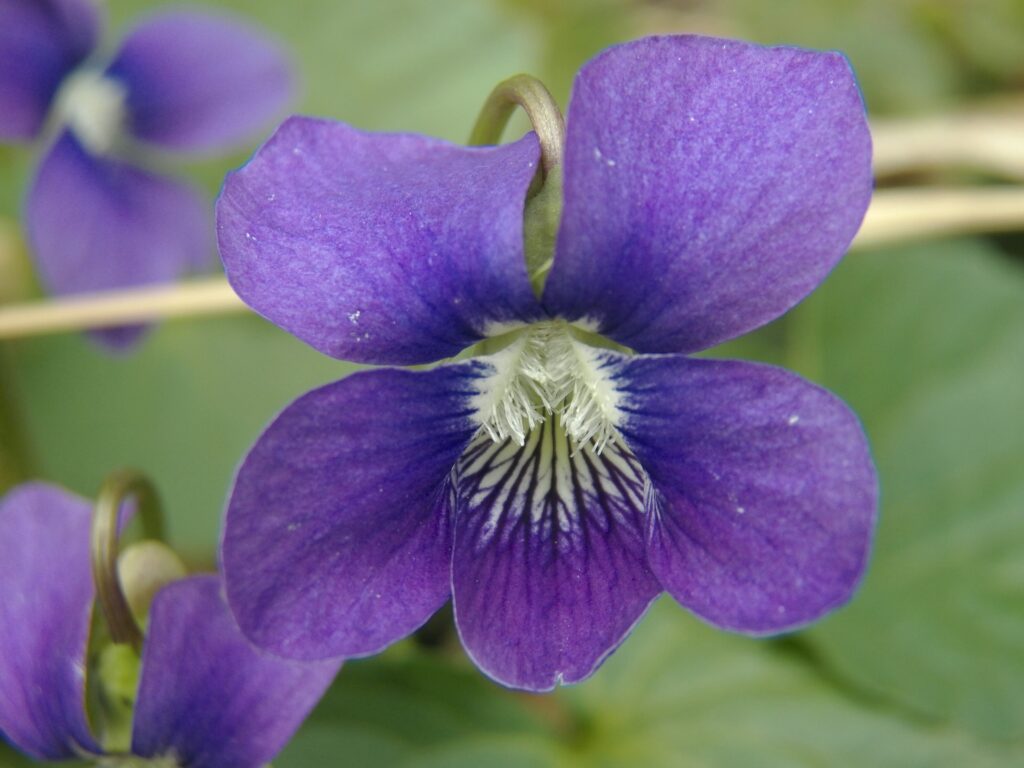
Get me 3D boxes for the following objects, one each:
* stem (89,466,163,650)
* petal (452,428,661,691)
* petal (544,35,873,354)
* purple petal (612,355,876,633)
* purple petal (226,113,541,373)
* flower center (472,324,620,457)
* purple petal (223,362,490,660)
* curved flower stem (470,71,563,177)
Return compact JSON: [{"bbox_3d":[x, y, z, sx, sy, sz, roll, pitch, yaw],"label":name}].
[{"bbox_3d":[-0.018,0.008,0.119,0.003,0.005,0.008,0,73,0],"label":"stem"},{"bbox_3d":[0.002,0.007,0.104,0.008,0.011,0.004,0,-9,0],"label":"petal"},{"bbox_3d":[0.008,-0.008,0.106,0.014,0.013,0.005,0,-12,-3],"label":"petal"},{"bbox_3d":[0.010,0.005,0.105,0.011,0.011,0.004,0,0,-3],"label":"purple petal"},{"bbox_3d":[-0.006,-0.006,0.106,0.014,0.010,0.005,0,-14,6],"label":"purple petal"},{"bbox_3d":[0.002,0.000,0.106,0.006,0.005,0.004,0,6,0],"label":"flower center"},{"bbox_3d":[-0.007,0.005,0.105,0.011,0.012,0.004,0,0,3],"label":"purple petal"},{"bbox_3d":[0.000,-0.011,0.112,0.004,0.005,0.005,0,-11,0],"label":"curved flower stem"}]

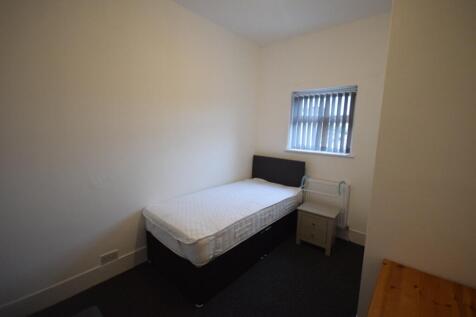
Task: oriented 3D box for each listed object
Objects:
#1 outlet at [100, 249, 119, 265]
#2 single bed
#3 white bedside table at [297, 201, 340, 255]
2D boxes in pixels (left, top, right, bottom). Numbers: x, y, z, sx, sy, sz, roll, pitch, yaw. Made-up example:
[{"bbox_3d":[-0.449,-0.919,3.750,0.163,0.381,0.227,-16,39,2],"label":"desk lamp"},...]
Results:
[{"bbox_3d":[-1.226,0.954,1.902,0.015,0.084,0.148,9,11,42],"label":"outlet"},{"bbox_3d":[0.002,0.594,2.539,0.899,1.002,1.947,9,11,42],"label":"single bed"},{"bbox_3d":[1.012,0.875,2.509,0.434,0.485,0.301,8,11,38],"label":"white bedside table"}]

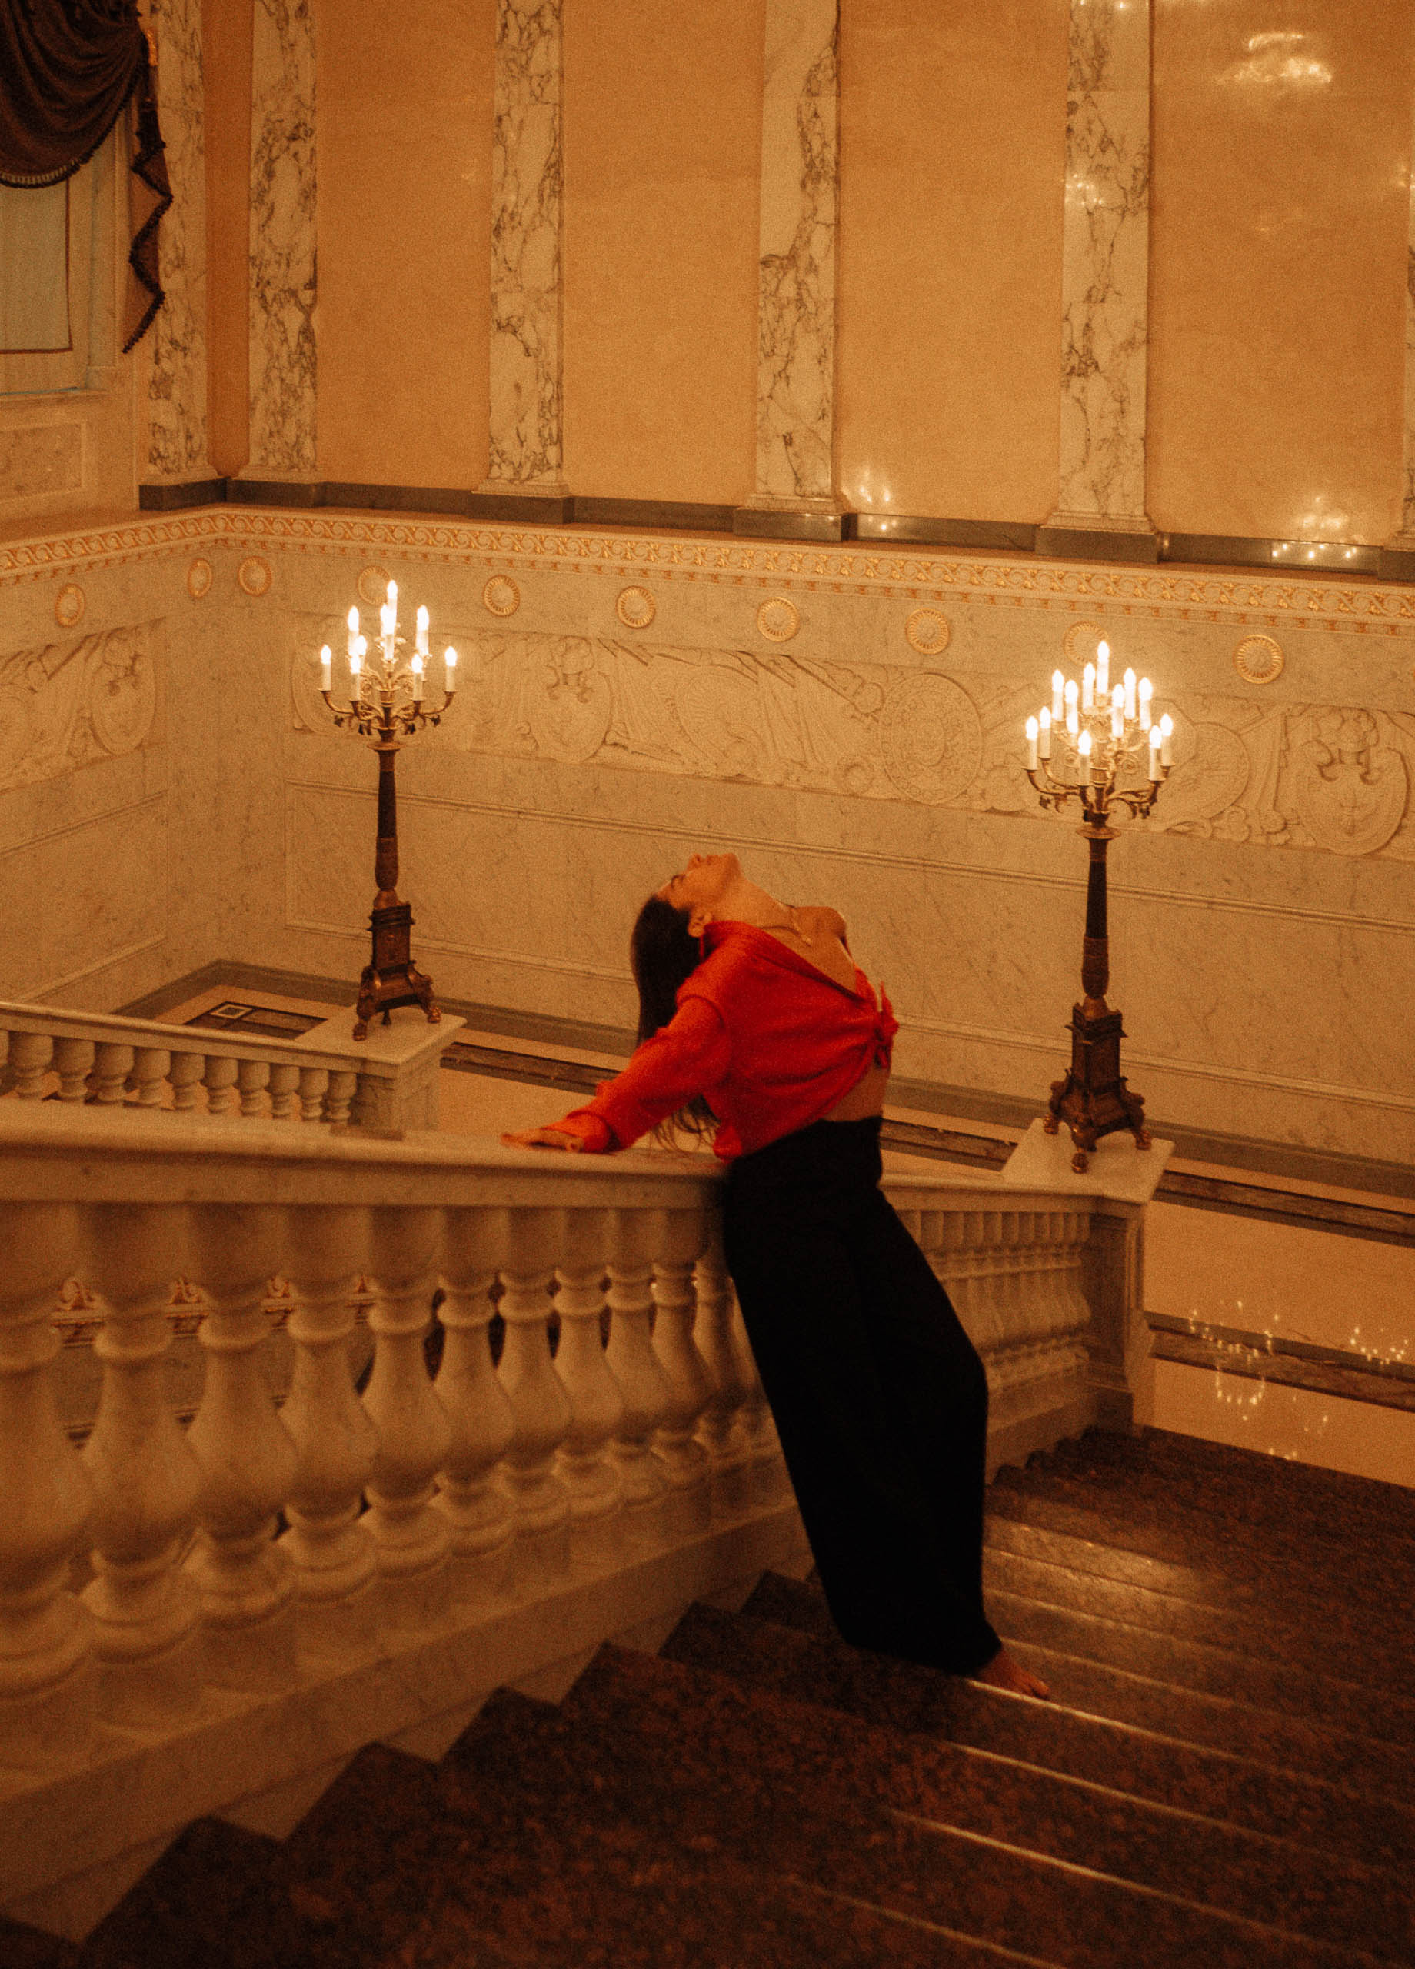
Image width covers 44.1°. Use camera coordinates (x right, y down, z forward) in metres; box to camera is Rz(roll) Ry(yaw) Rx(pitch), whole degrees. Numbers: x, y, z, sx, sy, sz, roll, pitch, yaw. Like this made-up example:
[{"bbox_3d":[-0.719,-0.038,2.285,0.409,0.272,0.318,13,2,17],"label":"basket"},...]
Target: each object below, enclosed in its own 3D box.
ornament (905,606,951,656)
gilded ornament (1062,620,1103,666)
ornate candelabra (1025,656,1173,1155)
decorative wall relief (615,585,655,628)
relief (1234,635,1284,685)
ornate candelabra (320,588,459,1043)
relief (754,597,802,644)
[{"bbox_3d":[1.063,-1.700,8.420,0.228,0.230,0.045,5,14,22],"label":"ornament"},{"bbox_3d":[1.761,-1.592,8.150,0.228,0.230,0.045,5,14,22],"label":"gilded ornament"},{"bbox_3d":[1.321,-0.267,5.900,0.500,1.760,0.500,5,14,22],"label":"ornate candelabra"},{"bbox_3d":[-0.366,-1.933,8.950,0.228,0.230,0.045,5,14,22],"label":"decorative wall relief"},{"bbox_3d":[2.483,-1.465,7.870,0.228,0.230,0.045,5,14,22],"label":"relief"},{"bbox_3d":[-1.269,-0.700,6.950,0.500,1.760,0.500,0,13,0],"label":"ornate candelabra"},{"bbox_3d":[0.348,-1.810,8.680,0.228,0.230,0.045,5,14,22],"label":"relief"}]

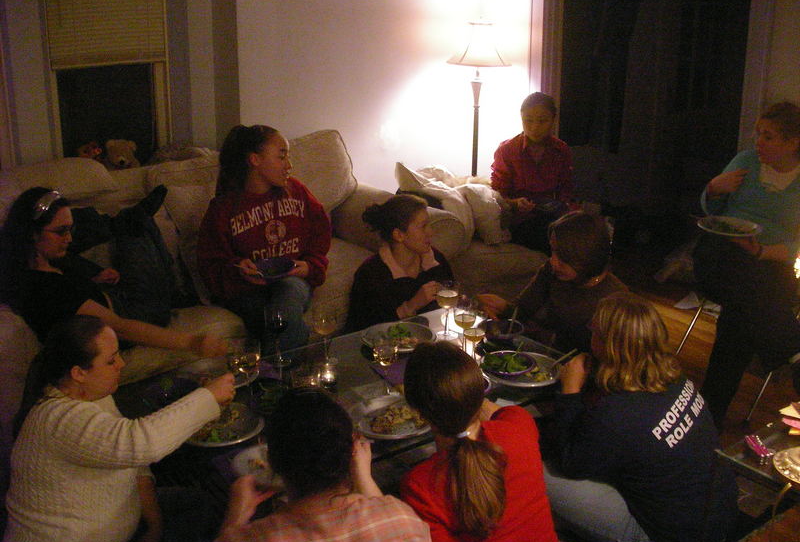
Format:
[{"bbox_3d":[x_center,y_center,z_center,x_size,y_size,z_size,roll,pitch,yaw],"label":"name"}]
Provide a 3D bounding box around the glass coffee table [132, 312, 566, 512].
[{"bbox_3d":[-0.094,0.558,2.797,1.302,0.430,0.778,-13,21,-35],"label":"glass coffee table"}]

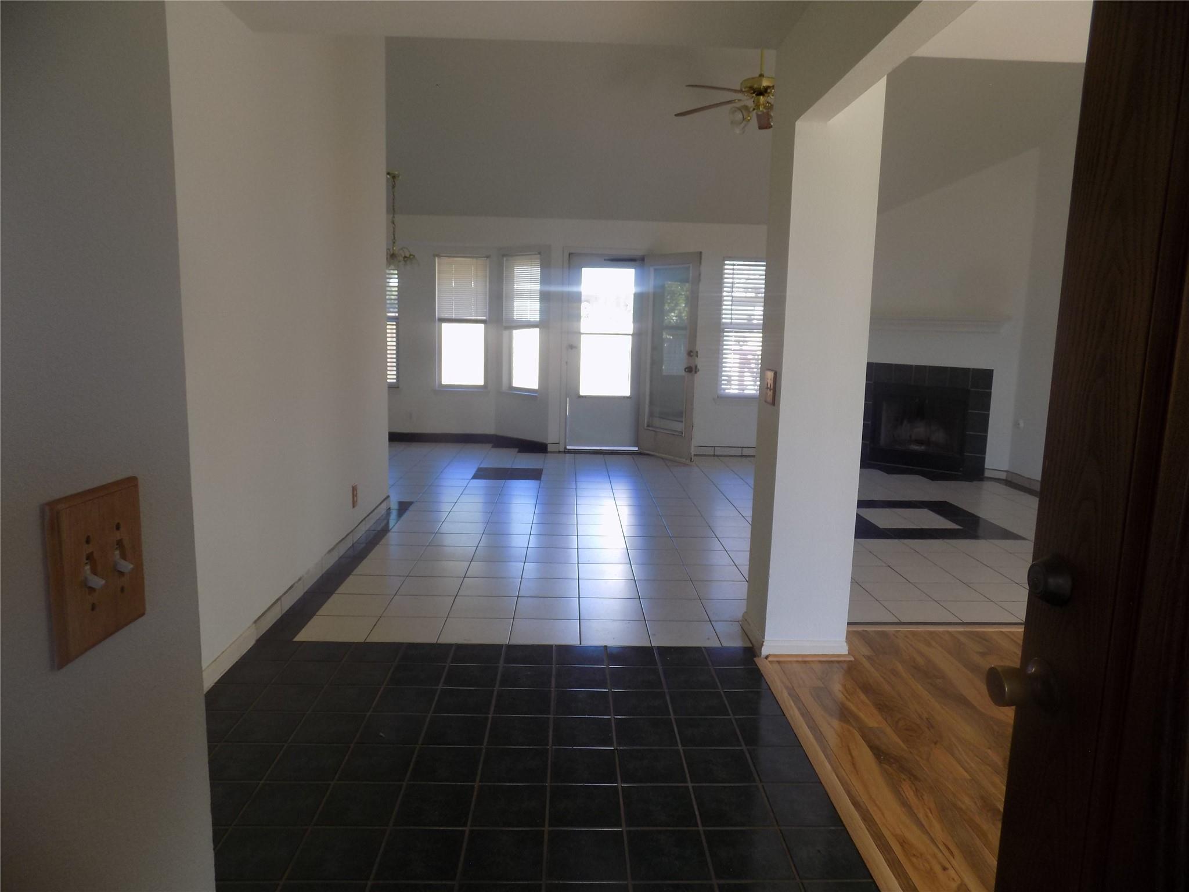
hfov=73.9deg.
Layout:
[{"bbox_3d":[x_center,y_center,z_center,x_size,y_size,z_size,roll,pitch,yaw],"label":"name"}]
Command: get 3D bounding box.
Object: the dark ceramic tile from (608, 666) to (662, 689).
[{"bbox_3d":[0.155,0.893,3.033,0.200,0.010,0.200,1,8,-2],"label":"dark ceramic tile"}]

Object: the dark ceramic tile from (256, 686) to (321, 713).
[{"bbox_3d":[-1.089,0.904,2.812,0.200,0.010,0.200,1,8,-2],"label":"dark ceramic tile"}]

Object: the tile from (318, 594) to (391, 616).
[{"bbox_3d":[-1.135,0.762,3.752,0.300,0.010,0.300,1,8,-2],"label":"tile"}]

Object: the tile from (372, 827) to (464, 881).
[{"bbox_3d":[-0.437,1.037,2.000,0.202,0.010,0.202,1,8,-2],"label":"tile"}]

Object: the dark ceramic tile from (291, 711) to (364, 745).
[{"bbox_3d":[-0.873,0.938,2.613,0.200,0.010,0.200,1,8,-2],"label":"dark ceramic tile"}]

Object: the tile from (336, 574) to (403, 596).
[{"bbox_3d":[-1.140,0.719,4.065,0.299,0.010,0.299,1,8,-2],"label":"tile"}]

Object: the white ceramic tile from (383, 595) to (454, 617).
[{"bbox_3d":[-0.825,0.763,3.746,0.298,0.010,0.298,1,8,-2],"label":"white ceramic tile"}]

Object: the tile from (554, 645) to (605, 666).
[{"bbox_3d":[-0.056,0.865,3.256,0.202,0.010,0.204,1,8,-2],"label":"tile"}]

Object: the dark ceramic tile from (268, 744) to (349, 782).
[{"bbox_3d":[-0.857,0.960,2.381,0.197,0.010,0.197,1,8,-2],"label":"dark ceramic tile"}]

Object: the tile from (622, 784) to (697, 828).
[{"bbox_3d":[0.181,1.018,2.225,0.202,0.010,0.202,1,8,-2],"label":"tile"}]

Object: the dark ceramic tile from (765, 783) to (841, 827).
[{"bbox_3d":[0.588,1.028,2.251,0.180,0.010,0.200,1,8,-2],"label":"dark ceramic tile"}]

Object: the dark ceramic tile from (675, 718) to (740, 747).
[{"bbox_3d":[0.374,0.958,2.630,0.200,0.010,0.200,1,8,-2],"label":"dark ceramic tile"}]

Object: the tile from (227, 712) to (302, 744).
[{"bbox_3d":[-1.072,0.925,2.582,0.197,0.010,0.197,1,8,-2],"label":"tile"}]

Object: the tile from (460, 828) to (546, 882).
[{"bbox_3d":[-0.228,1.034,1.995,0.200,0.010,0.200,1,8,-2],"label":"tile"}]

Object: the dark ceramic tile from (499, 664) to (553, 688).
[{"bbox_3d":[-0.259,0.892,3.034,0.200,0.010,0.200,1,8,-2],"label":"dark ceramic tile"}]

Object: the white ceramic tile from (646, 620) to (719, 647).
[{"bbox_3d":[0.388,0.831,3.485,0.297,0.010,0.297,1,8,-2],"label":"white ceramic tile"}]

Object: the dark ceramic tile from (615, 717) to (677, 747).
[{"bbox_3d":[0.168,0.958,2.641,0.199,0.010,0.199,1,8,-2],"label":"dark ceramic tile"}]

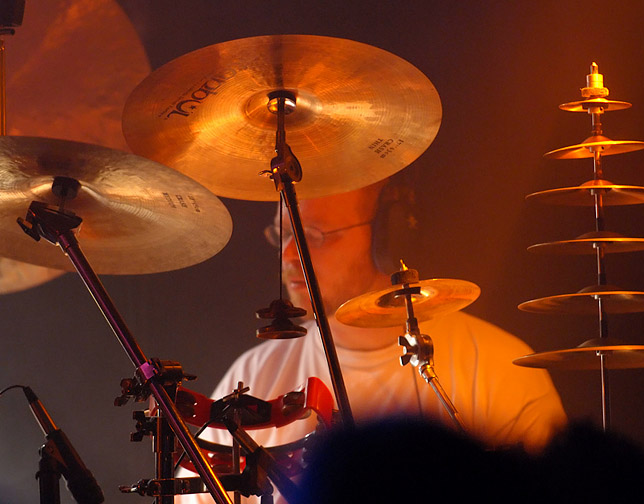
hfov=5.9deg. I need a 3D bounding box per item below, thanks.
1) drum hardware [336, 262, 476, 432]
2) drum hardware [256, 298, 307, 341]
[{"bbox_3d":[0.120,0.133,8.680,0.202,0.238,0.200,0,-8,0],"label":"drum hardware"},{"bbox_3d":[-0.054,0.089,8.450,0.069,0.050,0.069,0,-8,0],"label":"drum hardware"}]

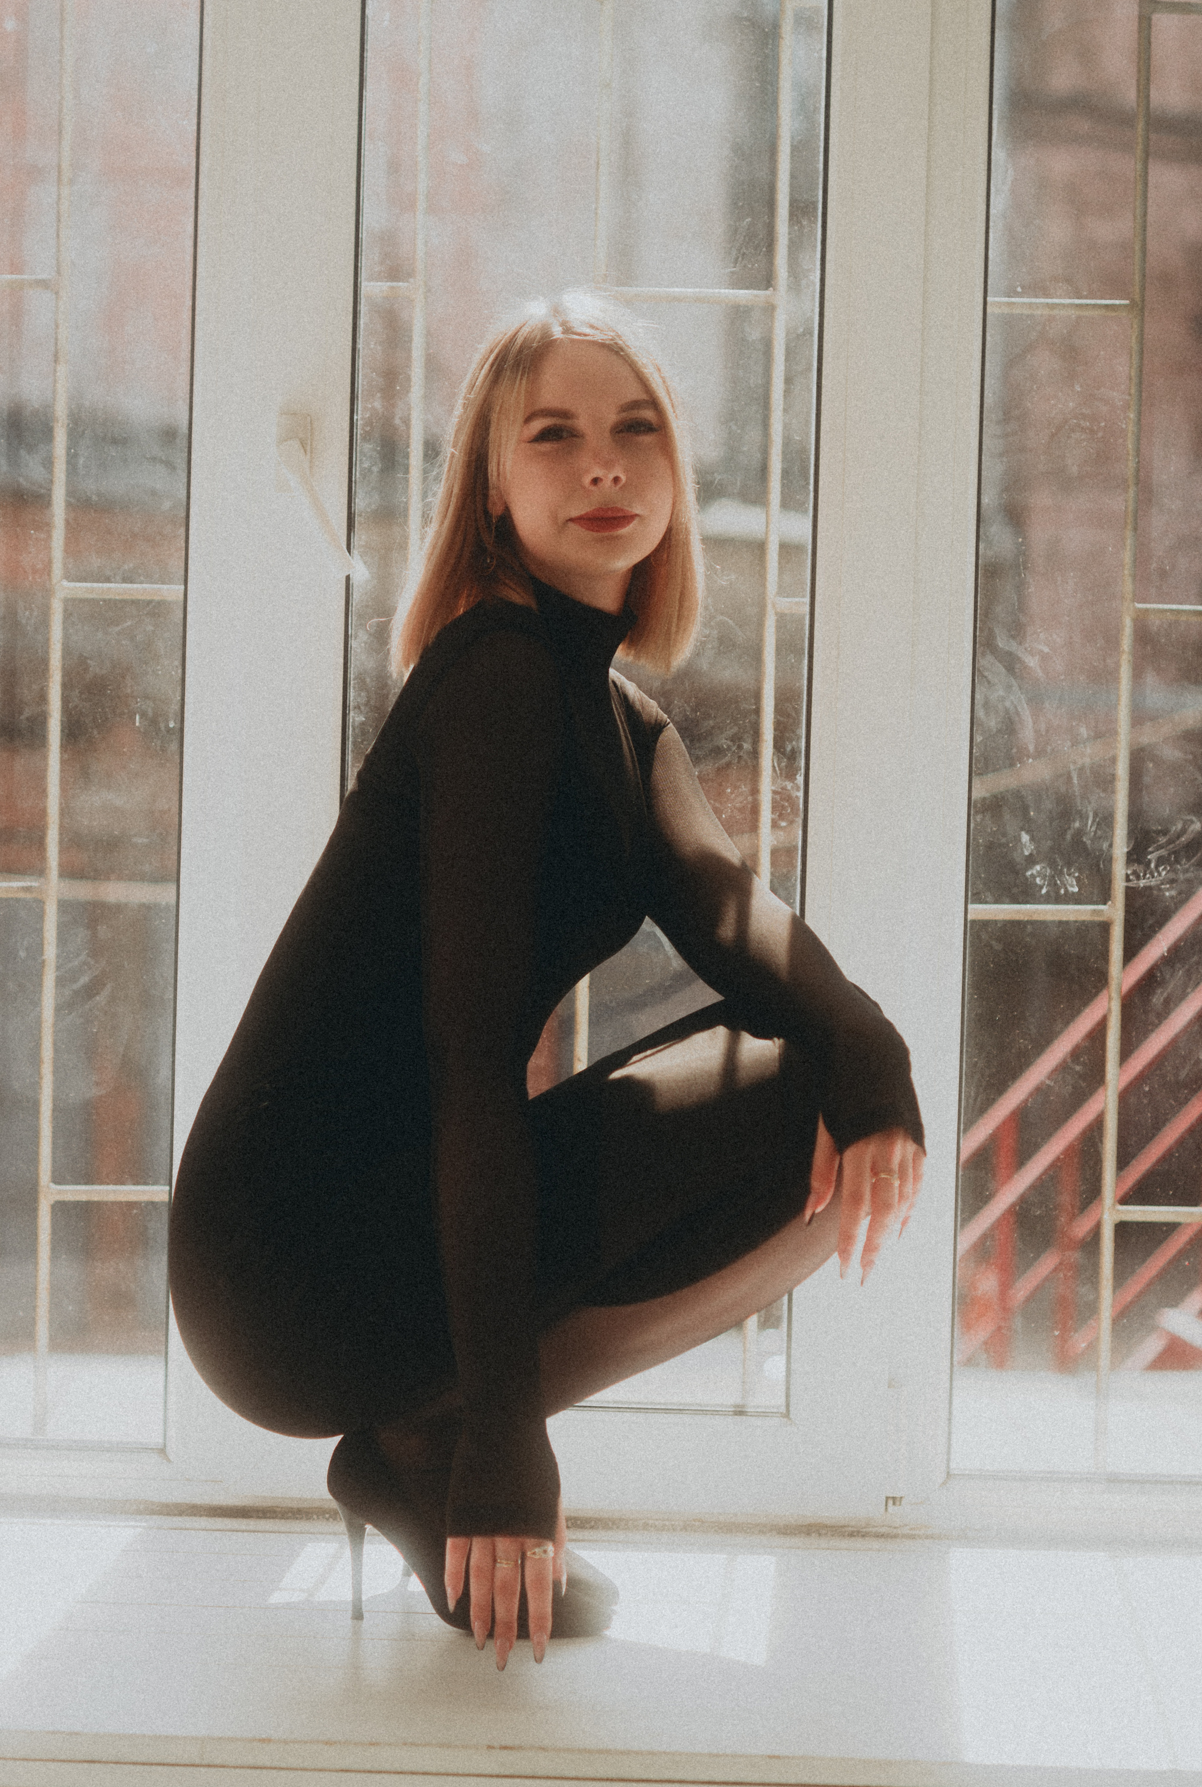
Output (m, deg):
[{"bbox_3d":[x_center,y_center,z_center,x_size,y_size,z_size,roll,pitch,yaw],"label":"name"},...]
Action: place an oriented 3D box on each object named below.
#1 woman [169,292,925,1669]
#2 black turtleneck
[{"bbox_3d":[-0.042,0.047,2.030,0.560,1.030,0.410,2,2,16],"label":"woman"},{"bbox_3d":[-0.040,0.108,2.020,0.550,0.710,0.400,2,2,16],"label":"black turtleneck"}]

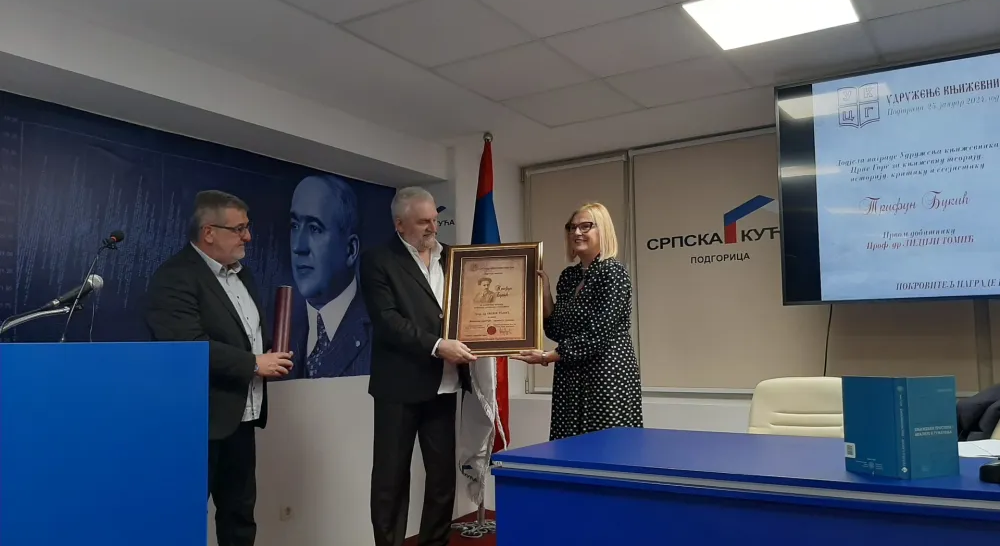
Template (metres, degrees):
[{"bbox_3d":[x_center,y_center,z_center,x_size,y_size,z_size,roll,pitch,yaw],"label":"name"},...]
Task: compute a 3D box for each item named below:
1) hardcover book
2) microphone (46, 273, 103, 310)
[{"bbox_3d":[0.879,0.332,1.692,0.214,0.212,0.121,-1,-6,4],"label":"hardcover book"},{"bbox_3d":[-1.186,0.054,2.180,0.172,0.053,0.051,-25,6,-26],"label":"microphone"}]

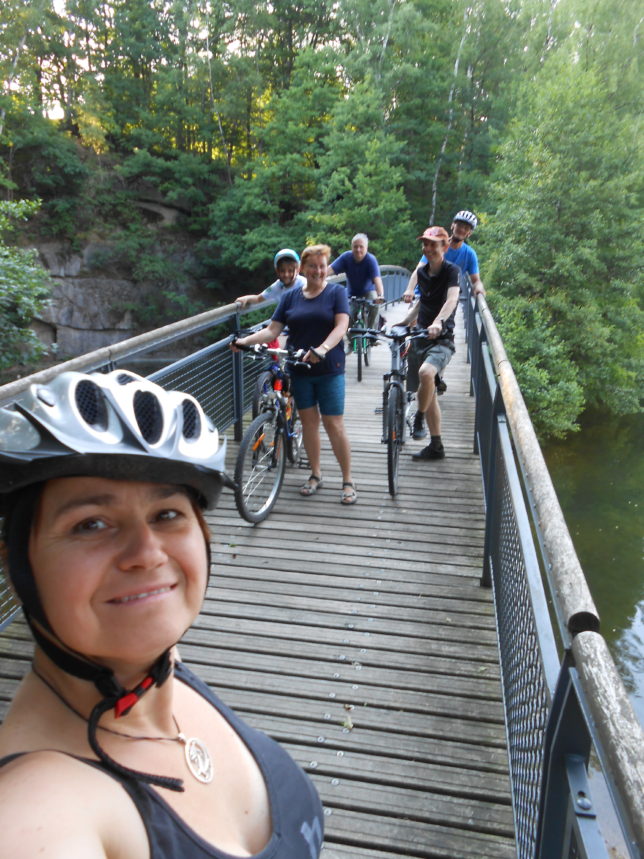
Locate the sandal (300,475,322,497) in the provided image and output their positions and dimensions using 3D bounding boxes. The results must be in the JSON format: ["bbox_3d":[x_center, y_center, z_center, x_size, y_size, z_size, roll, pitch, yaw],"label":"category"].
[{"bbox_3d":[-0.056,0.360,4.363,0.100,0.092,0.250,5,17,17],"label":"sandal"}]

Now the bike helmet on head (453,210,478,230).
[{"bbox_3d":[1.335,-1.939,6.000,0.210,0.155,0.270,24,22,12],"label":"bike helmet on head"}]

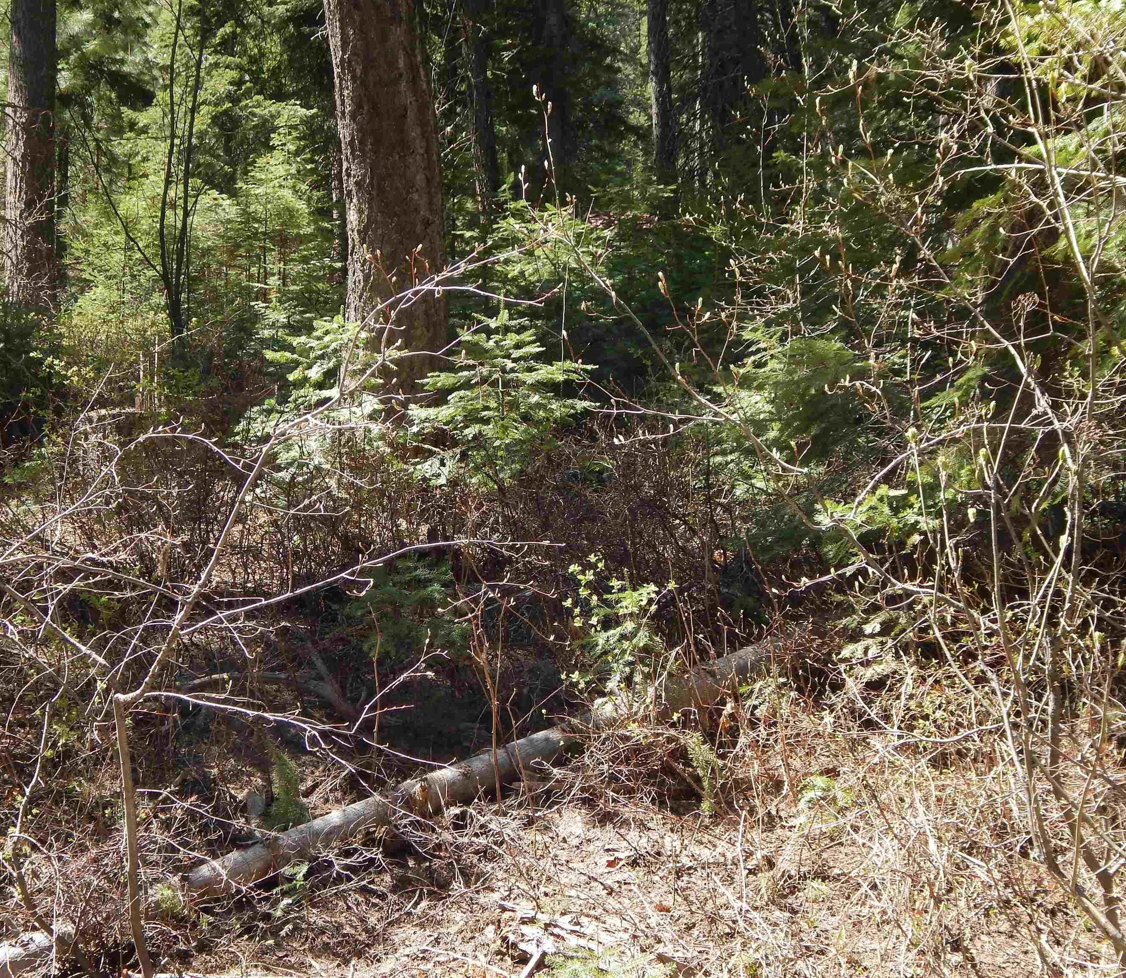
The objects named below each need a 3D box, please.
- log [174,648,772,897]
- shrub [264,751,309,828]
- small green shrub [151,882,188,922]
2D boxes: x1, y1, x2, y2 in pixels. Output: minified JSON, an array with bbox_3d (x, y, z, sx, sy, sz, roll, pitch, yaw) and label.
[{"bbox_3d":[-0.151,0.894,7.750,0.125,0.125,2.767,2,12,45],"label":"log"},{"bbox_3d":[-0.874,0.956,7.250,0.150,0.265,0.150,-2,4,0],"label":"shrub"},{"bbox_3d":[-1.158,1.214,6.750,0.112,0.115,0.110,-2,4,0],"label":"small green shrub"}]

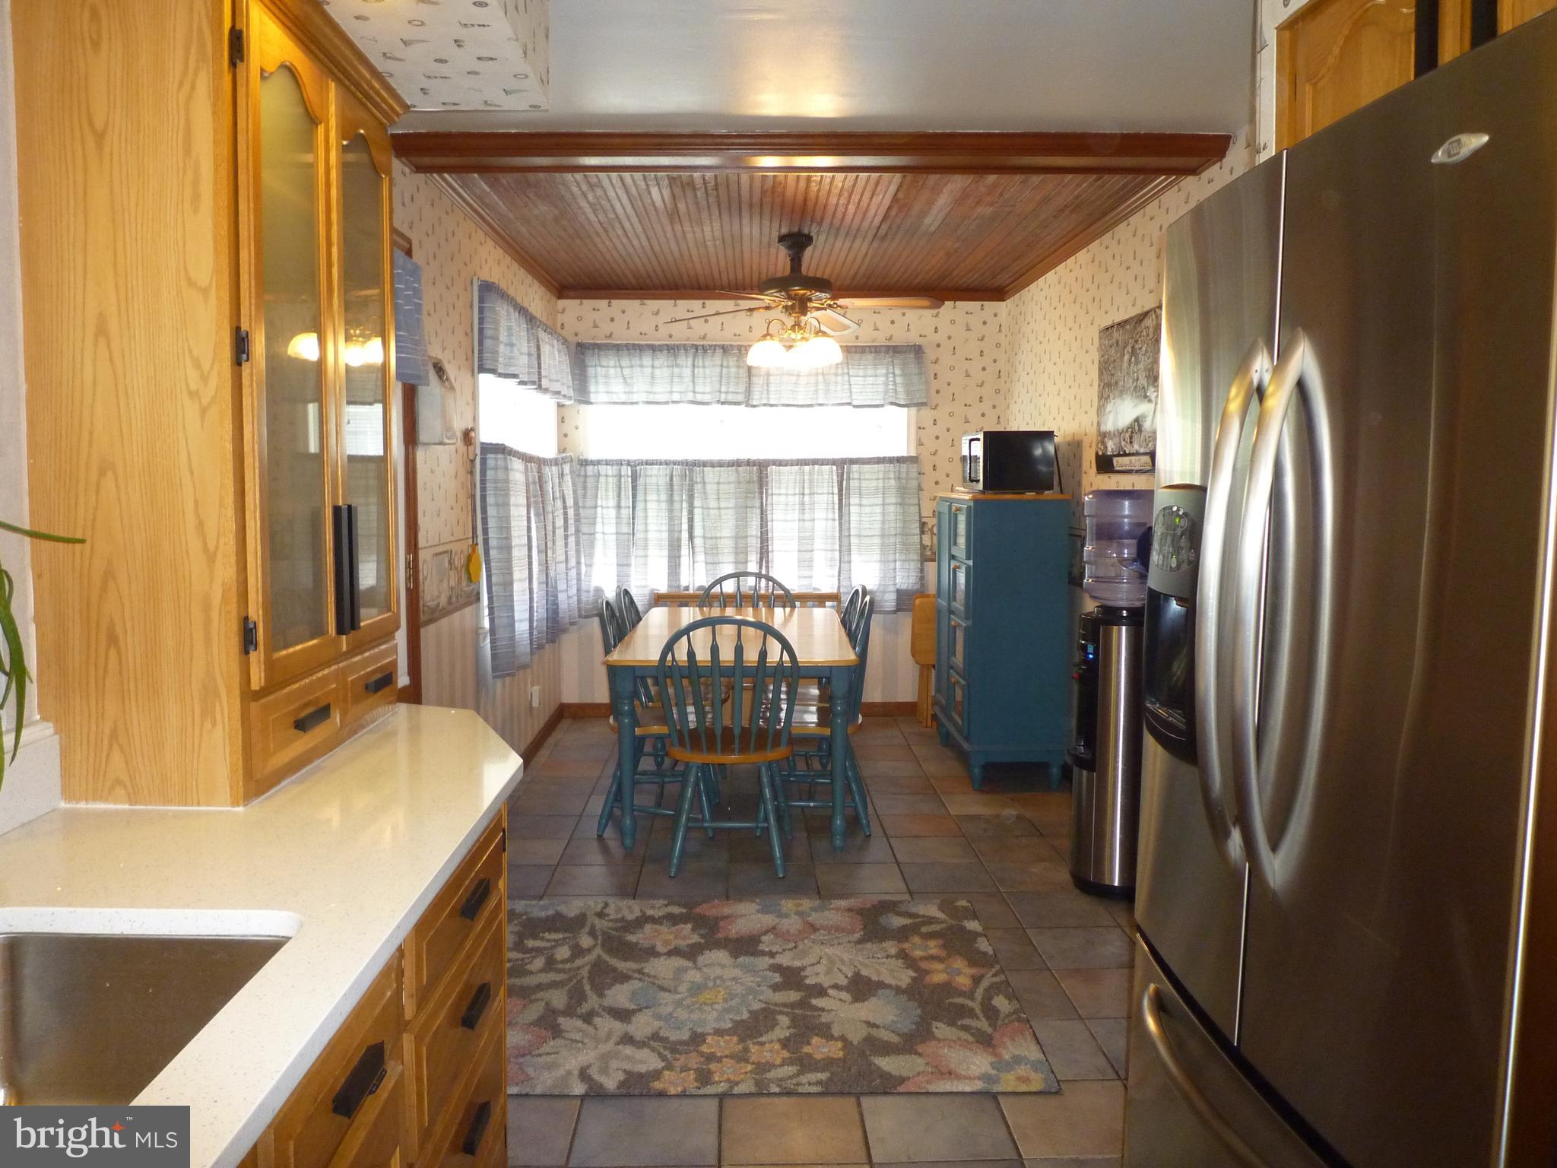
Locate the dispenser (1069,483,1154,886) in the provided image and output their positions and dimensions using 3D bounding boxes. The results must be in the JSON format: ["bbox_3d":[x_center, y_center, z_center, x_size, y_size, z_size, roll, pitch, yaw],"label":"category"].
[{"bbox_3d":[1.196,0.364,3.893,0.357,1.373,0.320,0,5,-2],"label":"dispenser"}]

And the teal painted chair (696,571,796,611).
[{"bbox_3d":[-0.153,0.416,5.621,0.500,0.930,0.530,0,6,-2],"label":"teal painted chair"}]

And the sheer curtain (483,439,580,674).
[{"bbox_3d":[-1.162,-0.168,5.391,0.121,0.941,1.946,0,5,-2],"label":"sheer curtain"}]

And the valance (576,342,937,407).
[{"bbox_3d":[-0.150,-1.184,6.368,2.010,0.363,0.110,0,6,-2],"label":"valance"}]

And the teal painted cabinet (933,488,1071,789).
[{"bbox_3d":[1.063,0.225,5.470,0.460,1.340,0.890,0,6,-2],"label":"teal painted cabinet"}]

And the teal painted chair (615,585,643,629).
[{"bbox_3d":[-0.483,0.470,5.095,0.503,0.927,0.473,0,5,-2],"label":"teal painted chair"}]

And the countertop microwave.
[{"bbox_3d":[1.072,-0.570,5.306,0.342,0.278,0.480,0,6,-2],"label":"countertop microwave"}]

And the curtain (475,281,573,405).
[{"bbox_3d":[-1.180,-1.108,5.408,0.100,0.375,1.830,0,6,-2],"label":"curtain"}]

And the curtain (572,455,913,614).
[{"bbox_3d":[-0.160,-0.279,6.457,1.990,0.912,0.110,0,6,-2],"label":"curtain"}]

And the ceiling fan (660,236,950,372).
[{"bbox_3d":[0.075,-1.223,4.865,1.300,0.550,1.300,0,6,-2],"label":"ceiling fan"}]

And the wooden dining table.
[{"bbox_3d":[-0.175,0.571,5.059,0.951,0.737,1.710,0,5,-1],"label":"wooden dining table"}]

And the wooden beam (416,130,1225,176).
[{"bbox_3d":[0.128,-1.362,3.558,2.567,0.082,0.271,0,5,-2],"label":"wooden beam"}]

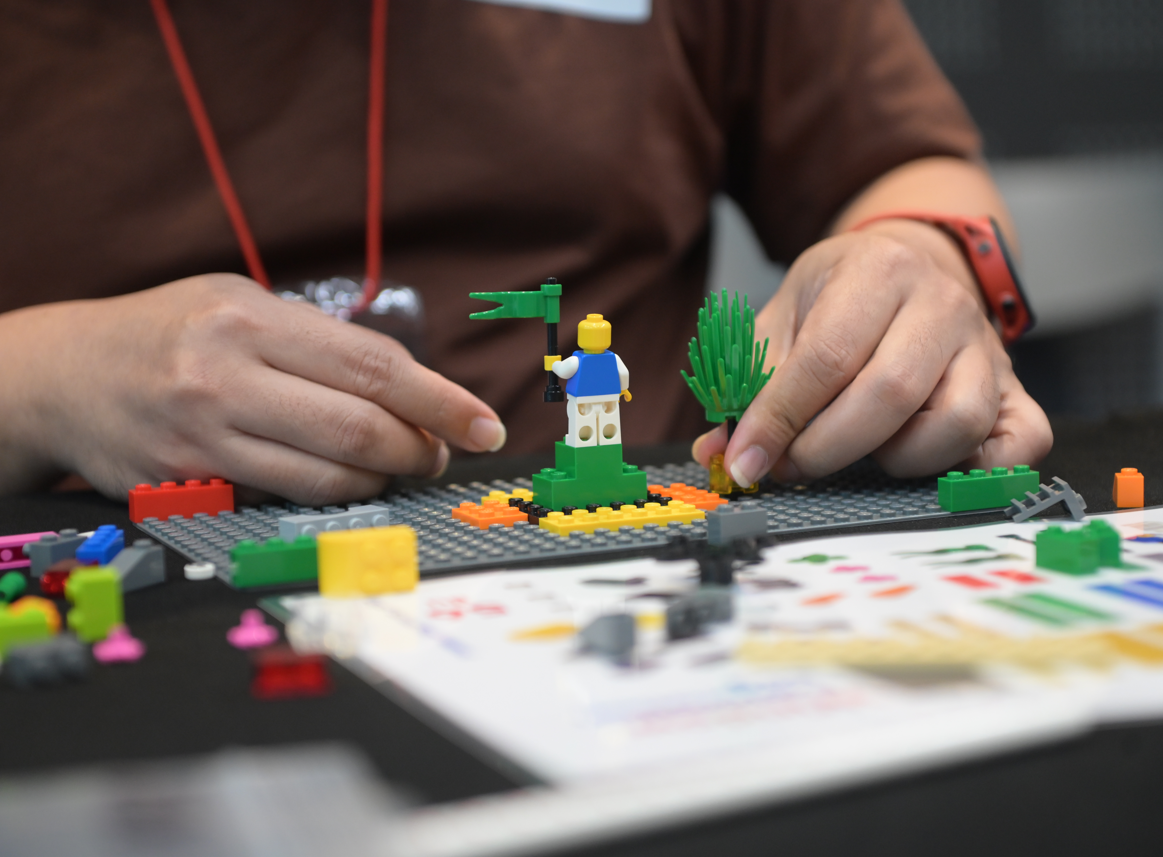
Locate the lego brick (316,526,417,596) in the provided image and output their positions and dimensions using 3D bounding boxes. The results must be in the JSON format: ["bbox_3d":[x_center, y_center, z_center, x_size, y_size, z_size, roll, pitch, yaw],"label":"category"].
[{"bbox_3d":[-0.058,0.036,0.669,0.025,0.016,0.011,-3,7,-10],"label":"lego brick"}]

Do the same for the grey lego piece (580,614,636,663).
[{"bbox_3d":[0.007,0.048,0.588,0.009,0.008,0.009,2,8,29],"label":"grey lego piece"}]

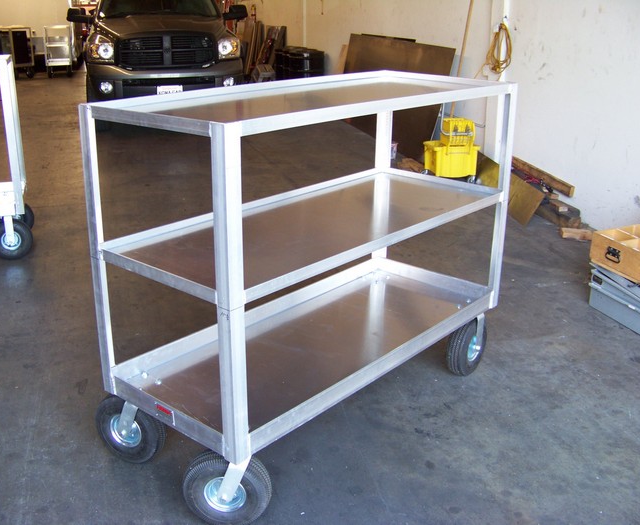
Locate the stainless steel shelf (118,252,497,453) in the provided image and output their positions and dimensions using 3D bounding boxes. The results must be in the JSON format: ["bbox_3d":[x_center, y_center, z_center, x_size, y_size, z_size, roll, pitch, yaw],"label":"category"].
[{"bbox_3d":[0.024,0.263,2.702,0.609,0.065,1.487,16,25,38],"label":"stainless steel shelf"}]

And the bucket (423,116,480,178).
[{"bbox_3d":[1.200,-1.043,6.680,0.420,0.540,0.410,-3,19,-9],"label":"bucket"}]

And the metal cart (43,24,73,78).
[{"bbox_3d":[-5.814,-4.698,16.216,0.560,1.070,0.950,-7,20,-20],"label":"metal cart"}]

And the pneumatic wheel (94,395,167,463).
[{"bbox_3d":[-0.637,0.558,2.457,0.257,0.257,0.085,9,21,22],"label":"pneumatic wheel"}]

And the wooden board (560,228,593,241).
[{"bbox_3d":[1.819,-0.186,4.989,0.290,0.040,0.090,5,20,12],"label":"wooden board"}]

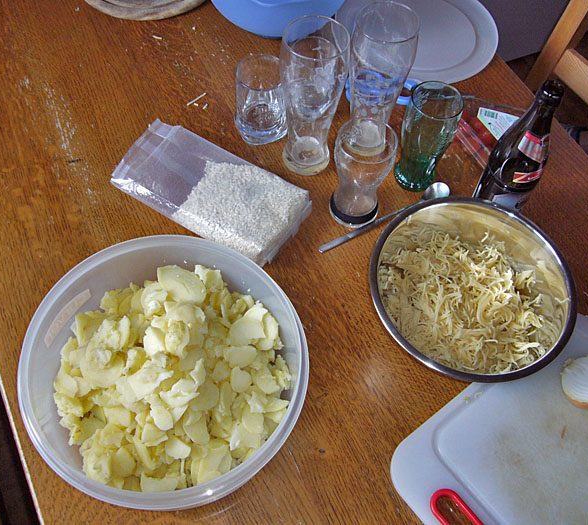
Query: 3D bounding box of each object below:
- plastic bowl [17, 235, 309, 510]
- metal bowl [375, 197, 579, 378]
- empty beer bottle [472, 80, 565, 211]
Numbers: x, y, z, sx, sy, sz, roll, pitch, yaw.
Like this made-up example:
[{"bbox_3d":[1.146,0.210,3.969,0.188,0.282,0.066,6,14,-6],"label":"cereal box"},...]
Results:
[{"bbox_3d":[-0.131,0.130,0.634,0.291,0.130,0.291,2,59,-2],"label":"plastic bowl"},{"bbox_3d":[0.213,0.047,0.722,0.247,0.100,0.247,2,59,-2],"label":"metal bowl"},{"bbox_3d":[0.297,-0.134,0.751,0.069,0.245,0.069,36,63,17],"label":"empty beer bottle"}]

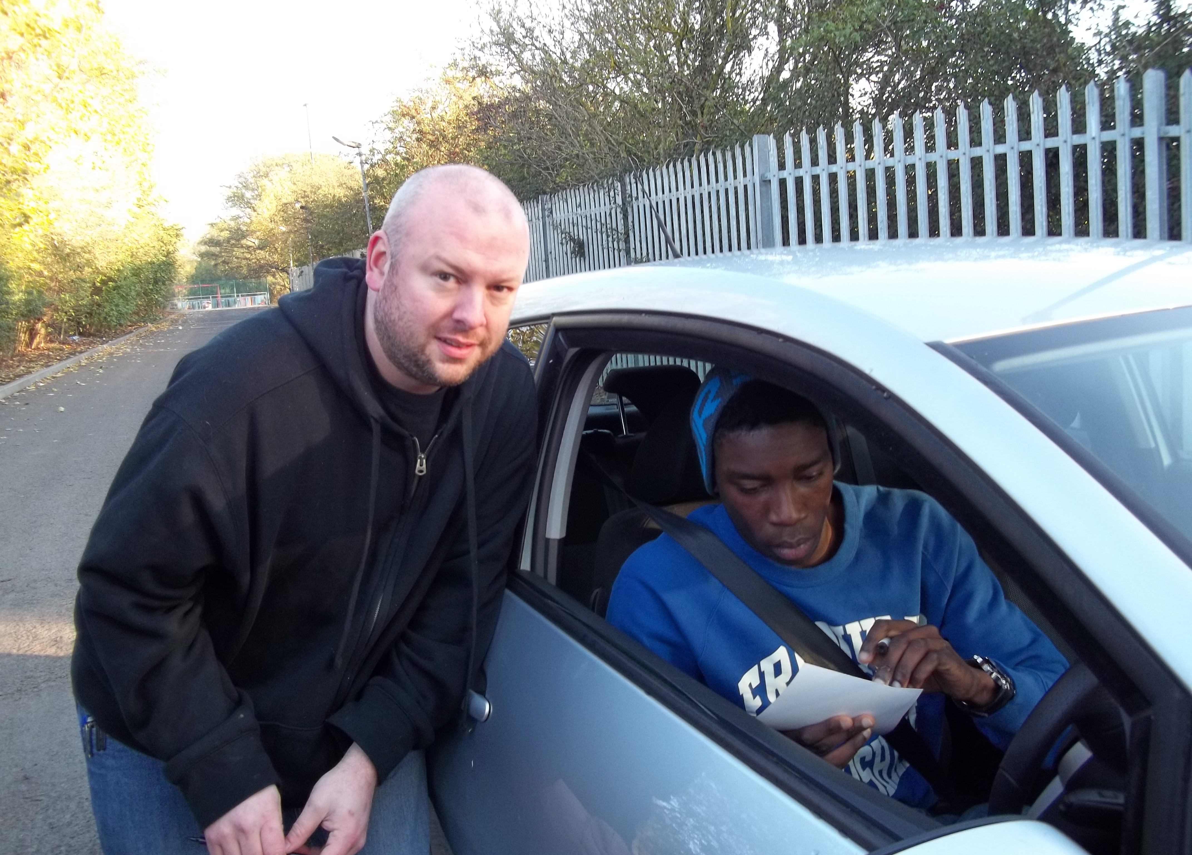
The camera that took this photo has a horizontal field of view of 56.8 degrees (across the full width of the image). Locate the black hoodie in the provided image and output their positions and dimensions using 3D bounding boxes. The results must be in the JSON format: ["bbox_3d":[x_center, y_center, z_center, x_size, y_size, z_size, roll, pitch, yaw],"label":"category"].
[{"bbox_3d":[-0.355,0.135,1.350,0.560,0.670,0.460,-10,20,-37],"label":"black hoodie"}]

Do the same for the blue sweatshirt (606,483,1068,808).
[{"bbox_3d":[0.280,0.312,1.280,0.530,0.480,0.390,-8,10,-25],"label":"blue sweatshirt"}]

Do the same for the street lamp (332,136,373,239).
[{"bbox_3d":[-6.221,-4.821,28.863,0.850,5.500,0.250,-7,7,-19],"label":"street lamp"}]

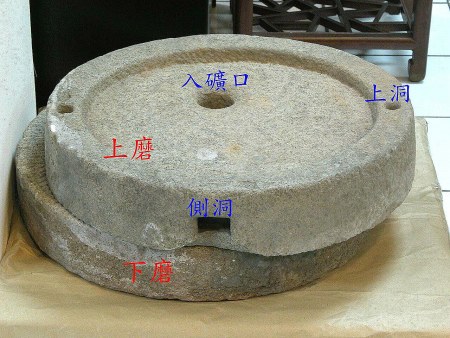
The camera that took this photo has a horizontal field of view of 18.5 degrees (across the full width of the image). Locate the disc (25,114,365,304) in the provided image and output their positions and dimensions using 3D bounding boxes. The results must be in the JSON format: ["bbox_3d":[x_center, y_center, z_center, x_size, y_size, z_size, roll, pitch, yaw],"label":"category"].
[{"bbox_3d":[-0.036,0.006,2.250,0.590,0.092,0.590,0,30,0],"label":"disc"}]

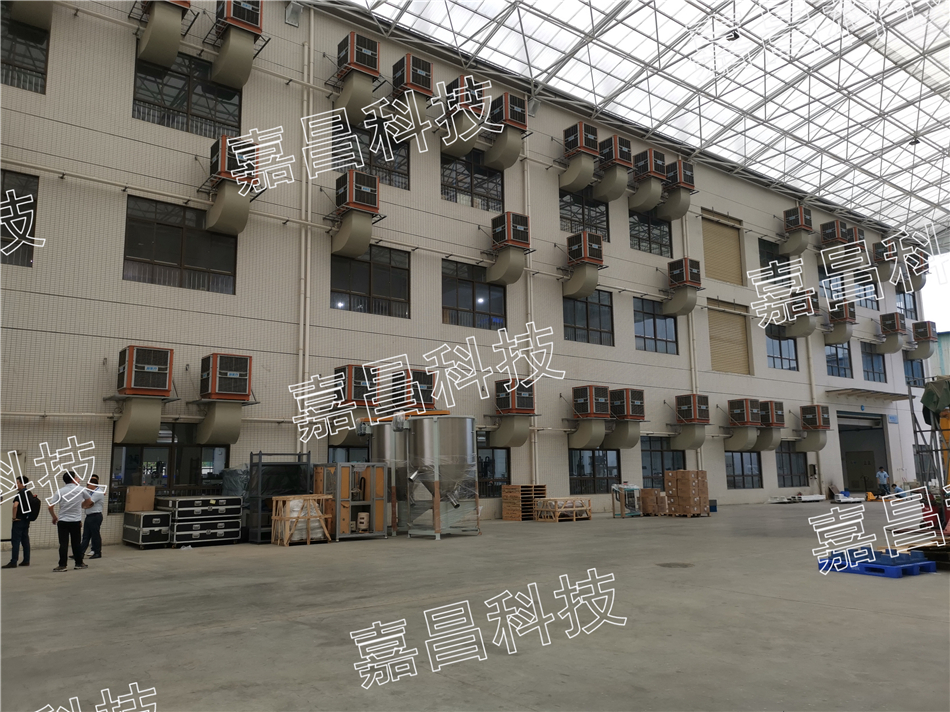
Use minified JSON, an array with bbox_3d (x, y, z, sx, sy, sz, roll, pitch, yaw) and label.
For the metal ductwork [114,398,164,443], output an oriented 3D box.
[{"bbox_3d":[-8.438,1.641,18.473,0.668,1.002,1.397,6,-11,-37],"label":"metal ductwork"}]

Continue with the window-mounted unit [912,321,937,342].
[{"bbox_3d":[28.829,-1.483,47.435,0.982,1.160,0.936,6,-11,-37],"label":"window-mounted unit"}]

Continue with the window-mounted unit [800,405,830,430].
[{"bbox_3d":[17.517,3.185,38.101,0.980,1.160,0.960,6,-11,-37],"label":"window-mounted unit"}]

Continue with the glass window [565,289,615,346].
[{"bbox_3d":[4.617,-1.637,30.186,2.905,2.328,0.142,6,-11,-37],"label":"glass window"}]

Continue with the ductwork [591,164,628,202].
[{"bbox_3d":[5.834,-7.367,31.590,0.720,1.150,1.273,6,-11,-38],"label":"ductwork"}]

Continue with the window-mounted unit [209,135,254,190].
[{"bbox_3d":[-6.615,-5.235,20.398,0.990,1.161,0.949,6,-12,-38],"label":"window-mounted unit"}]

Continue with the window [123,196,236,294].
[{"bbox_3d":[-8.139,-3.027,20.627,2.979,2.361,0.152,6,-12,-37],"label":"window"}]

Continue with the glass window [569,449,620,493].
[{"bbox_3d":[4.764,4.321,29.636,2.924,2.354,0.135,6,-12,-37],"label":"glass window"}]

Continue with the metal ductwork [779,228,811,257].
[{"bbox_3d":[16.975,-5.949,39.326,0.683,1.031,1.293,6,-11,-37],"label":"metal ductwork"}]

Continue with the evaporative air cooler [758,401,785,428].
[{"bbox_3d":[14.093,2.821,35.496,0.980,1.160,0.960,6,-11,-37],"label":"evaporative air cooler"}]

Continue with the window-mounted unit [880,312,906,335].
[{"bbox_3d":[25.533,-1.940,45.198,1.002,1.174,1.002,6,-11,-37],"label":"window-mounted unit"}]

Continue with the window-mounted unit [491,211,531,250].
[{"bbox_3d":[1.322,-4.478,27.096,0.990,1.165,0.965,6,-11,-38],"label":"window-mounted unit"}]

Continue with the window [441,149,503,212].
[{"bbox_3d":[-0.101,-6.566,27.318,2.875,2.308,0.142,6,-11,-37],"label":"window"}]

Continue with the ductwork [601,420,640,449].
[{"bbox_3d":[5.788,3.103,29.033,0.683,1.031,1.293,6,-11,-37],"label":"ductwork"}]

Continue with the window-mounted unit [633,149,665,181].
[{"bbox_3d":[7.568,-8.122,31.998,0.982,1.160,0.936,6,-11,-37],"label":"window-mounted unit"}]

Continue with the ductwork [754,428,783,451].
[{"bbox_3d":[13.912,4.037,35.564,0.700,1.040,1.320,6,-11,-37],"label":"ductwork"}]

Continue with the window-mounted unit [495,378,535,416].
[{"bbox_3d":[1.375,1.423,25.237,0.957,1.119,0.948,6,-11,-38],"label":"window-mounted unit"}]

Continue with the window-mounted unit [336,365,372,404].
[{"bbox_3d":[-3.427,0.906,21.517,0.957,1.119,0.948,6,-11,-38],"label":"window-mounted unit"}]

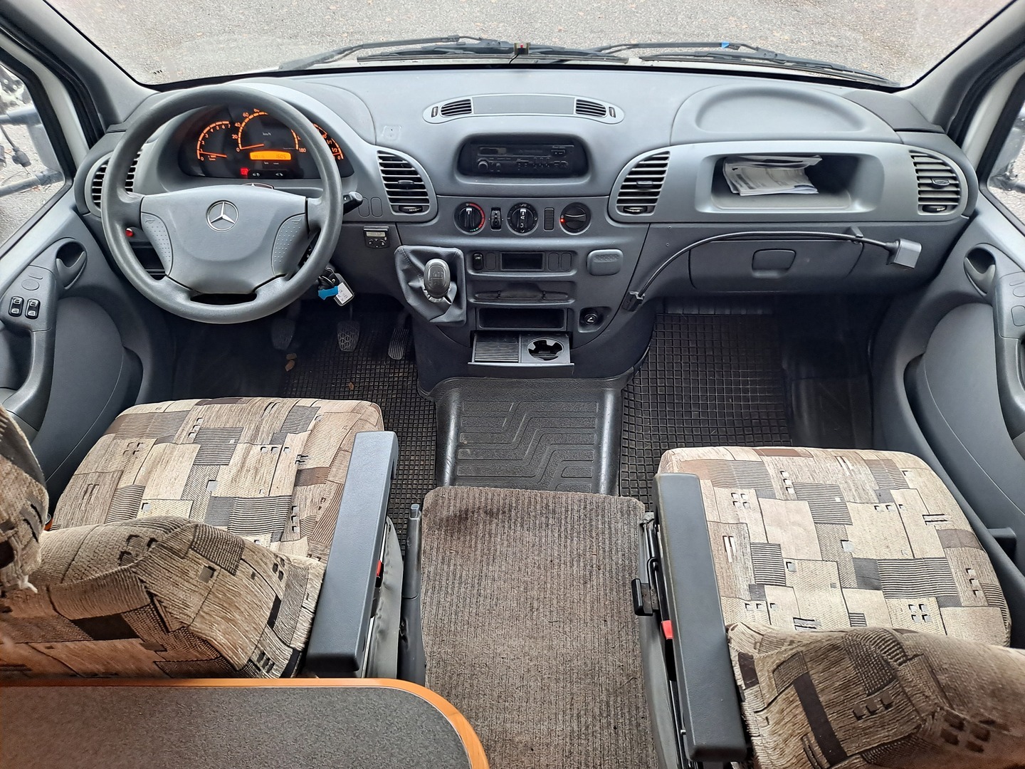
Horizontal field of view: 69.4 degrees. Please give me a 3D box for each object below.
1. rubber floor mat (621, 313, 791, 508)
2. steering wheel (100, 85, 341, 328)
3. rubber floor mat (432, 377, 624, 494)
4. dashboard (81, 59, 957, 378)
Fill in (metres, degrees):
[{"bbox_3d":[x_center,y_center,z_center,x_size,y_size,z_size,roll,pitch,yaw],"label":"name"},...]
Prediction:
[{"bbox_3d":[0.492,0.046,1.897,0.430,0.070,0.540,0,57,0],"label":"rubber floor mat"},{"bbox_3d":[-0.468,-0.292,1.222,0.390,0.110,0.390,0,90,0],"label":"steering wheel"},{"bbox_3d":[0.035,0.129,1.734,0.440,0.110,0.340,0,58,0],"label":"rubber floor mat"},{"bbox_3d":[0.020,-0.321,1.534,1.580,0.650,0.480,0,48,0],"label":"dashboard"}]

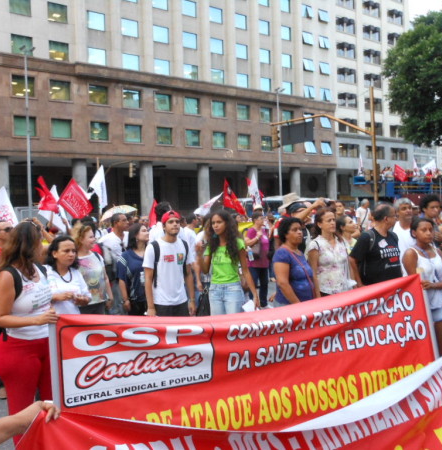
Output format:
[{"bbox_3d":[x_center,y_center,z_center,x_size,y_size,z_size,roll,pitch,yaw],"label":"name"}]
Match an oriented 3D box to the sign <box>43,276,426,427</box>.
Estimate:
[{"bbox_3d":[0.279,0.861,3.876,2.650,0.820,0.200,-4,-4,-20],"label":"sign"}]

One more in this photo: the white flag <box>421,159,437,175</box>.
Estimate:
[{"bbox_3d":[13.073,-3.678,35.865,1.000,0.950,0.300,0,3,0],"label":"white flag"}]

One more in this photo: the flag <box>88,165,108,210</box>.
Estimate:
[{"bbox_3d":[-3.131,-0.951,14.500,0.520,1.150,0.400,-2,1,-18],"label":"flag"}]

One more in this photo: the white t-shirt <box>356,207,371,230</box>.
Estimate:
[{"bbox_3d":[4.063,-0.193,16.310,0.480,0.680,0.290,-2,4,-40],"label":"white t-shirt"}]

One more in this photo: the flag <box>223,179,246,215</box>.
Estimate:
[{"bbox_3d":[0.283,-0.597,11.985,0.500,0.760,0.220,0,3,0],"label":"flag"}]

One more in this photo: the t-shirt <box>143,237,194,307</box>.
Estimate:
[{"bbox_3d":[-0.514,0.465,5.600,0.490,0.670,0.270,-2,1,-5],"label":"t-shirt"}]

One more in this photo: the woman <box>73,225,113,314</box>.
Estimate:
[{"bbox_3d":[-1.248,0.770,5.643,0.460,1.580,0.320,-1,3,-28],"label":"woman"}]

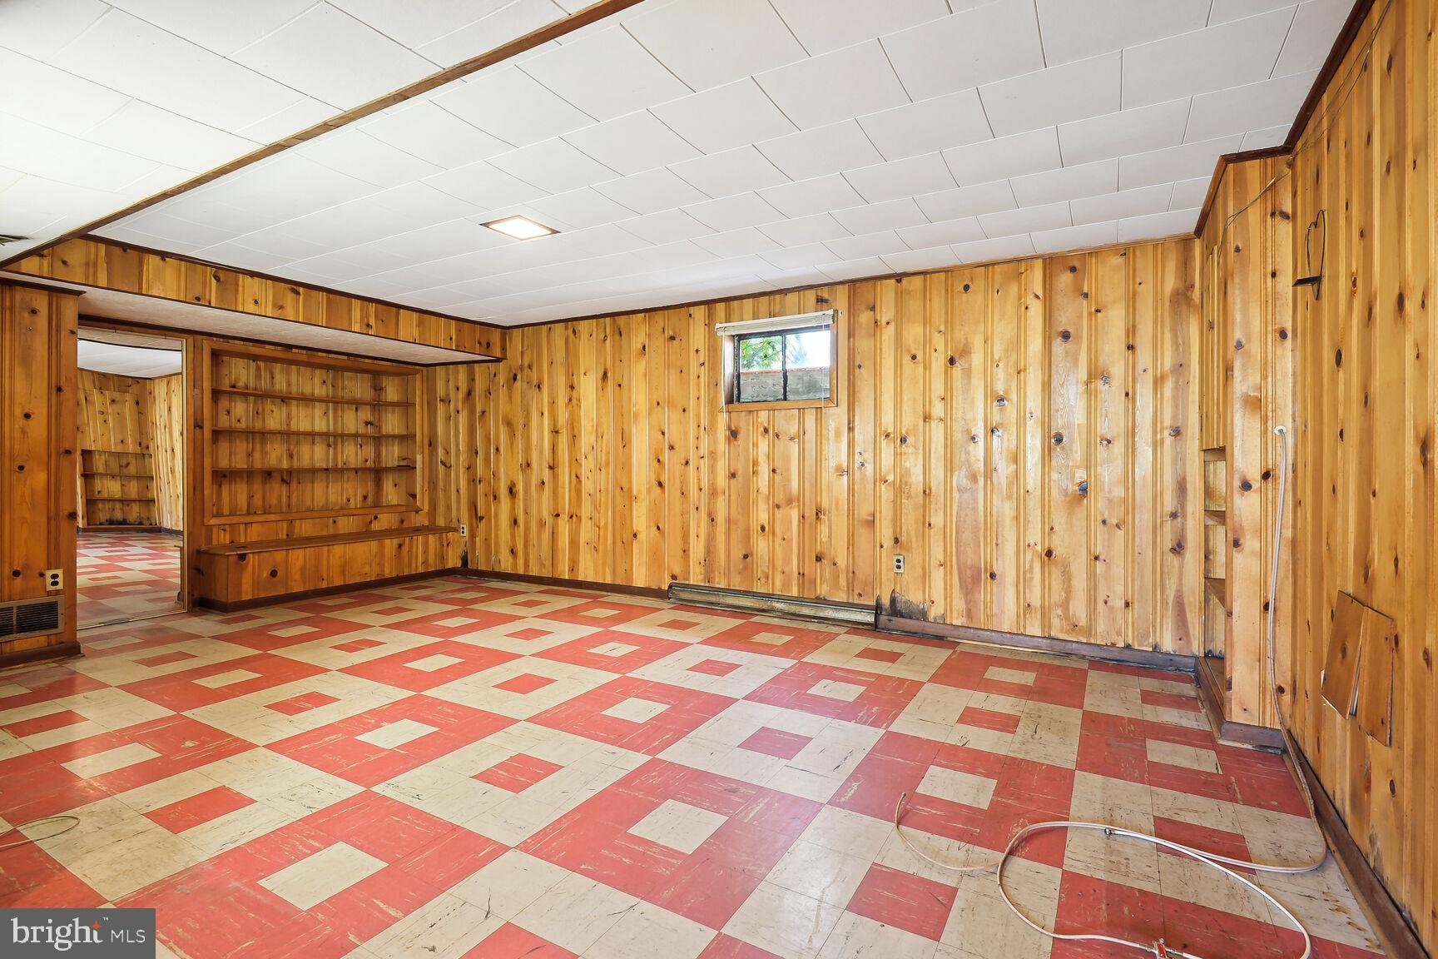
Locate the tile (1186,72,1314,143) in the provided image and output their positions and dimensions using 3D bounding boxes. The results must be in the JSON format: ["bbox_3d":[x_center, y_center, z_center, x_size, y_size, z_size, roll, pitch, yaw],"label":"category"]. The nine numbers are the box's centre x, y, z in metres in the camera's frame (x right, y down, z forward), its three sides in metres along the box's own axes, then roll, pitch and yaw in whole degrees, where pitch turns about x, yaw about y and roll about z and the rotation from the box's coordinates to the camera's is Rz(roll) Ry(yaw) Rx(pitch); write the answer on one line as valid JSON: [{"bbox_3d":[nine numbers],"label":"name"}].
[{"bbox_3d":[1.874,-1.323,2.279,0.340,0.018,0.404,1,2,30],"label":"tile"}]

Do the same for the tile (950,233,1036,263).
[{"bbox_3d":[1.626,-1.368,3.782,0.406,0.020,0.406,1,2,30],"label":"tile"}]

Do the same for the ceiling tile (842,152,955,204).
[{"bbox_3d":[0.801,-1.324,2.809,0.411,0.020,0.403,1,2,30],"label":"ceiling tile"}]

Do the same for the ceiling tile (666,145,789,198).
[{"bbox_3d":[0.053,-1.328,2.771,0.411,0.020,0.403,1,2,30],"label":"ceiling tile"}]

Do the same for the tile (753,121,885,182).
[{"bbox_3d":[0.411,-1.319,2.568,0.411,0.020,0.403,1,2,30],"label":"tile"}]

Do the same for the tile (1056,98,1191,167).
[{"bbox_3d":[1.523,-1.309,2.423,0.406,0.020,0.406,1,2,30],"label":"tile"}]

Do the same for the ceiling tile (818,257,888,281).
[{"bbox_3d":[0.893,-1.377,4.159,0.411,0.018,0.377,1,2,30],"label":"ceiling tile"}]

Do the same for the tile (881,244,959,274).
[{"bbox_3d":[1.264,-1.377,3.988,0.406,0.020,0.406,1,2,30],"label":"tile"}]

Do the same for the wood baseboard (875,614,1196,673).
[{"bbox_3d":[1.817,0.990,3.875,1.740,0.097,0.020,1,2,30],"label":"wood baseboard"}]

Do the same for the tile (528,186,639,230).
[{"bbox_3d":[-0.661,-1.346,3.177,0.411,0.020,0.403,1,2,30],"label":"tile"}]

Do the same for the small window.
[{"bbox_3d":[0.439,-0.854,4.678,0.821,0.567,0.101,1,2,30],"label":"small window"}]

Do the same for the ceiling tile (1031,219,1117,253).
[{"bbox_3d":[1.988,-1.357,3.571,0.410,0.018,0.376,1,2,30],"label":"ceiling tile"}]

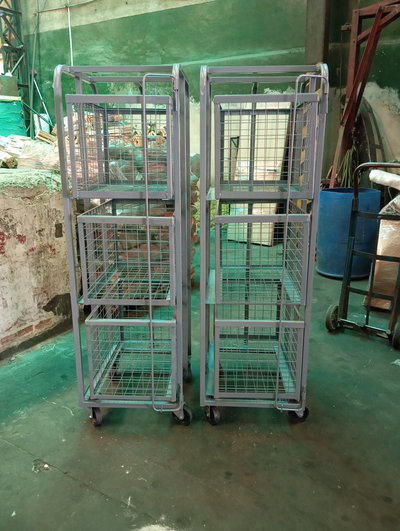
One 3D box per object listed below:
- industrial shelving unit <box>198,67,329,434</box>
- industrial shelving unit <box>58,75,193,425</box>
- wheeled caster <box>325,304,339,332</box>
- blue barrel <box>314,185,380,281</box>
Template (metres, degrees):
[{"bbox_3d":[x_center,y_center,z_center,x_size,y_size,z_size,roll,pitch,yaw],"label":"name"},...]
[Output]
[{"bbox_3d":[0.268,-0.062,2.153,0.507,1.670,0.552,1,15,3],"label":"industrial shelving unit"},{"bbox_3d":[-0.315,-0.066,2.151,0.507,1.660,0.552,1,15,3],"label":"industrial shelving unit"},{"bbox_3d":[0.995,0.398,3.245,0.047,0.203,0.203,9,18,31],"label":"wheeled caster"},{"bbox_3d":[1.605,-0.356,4.693,0.601,0.891,0.601,0,15,0],"label":"blue barrel"}]

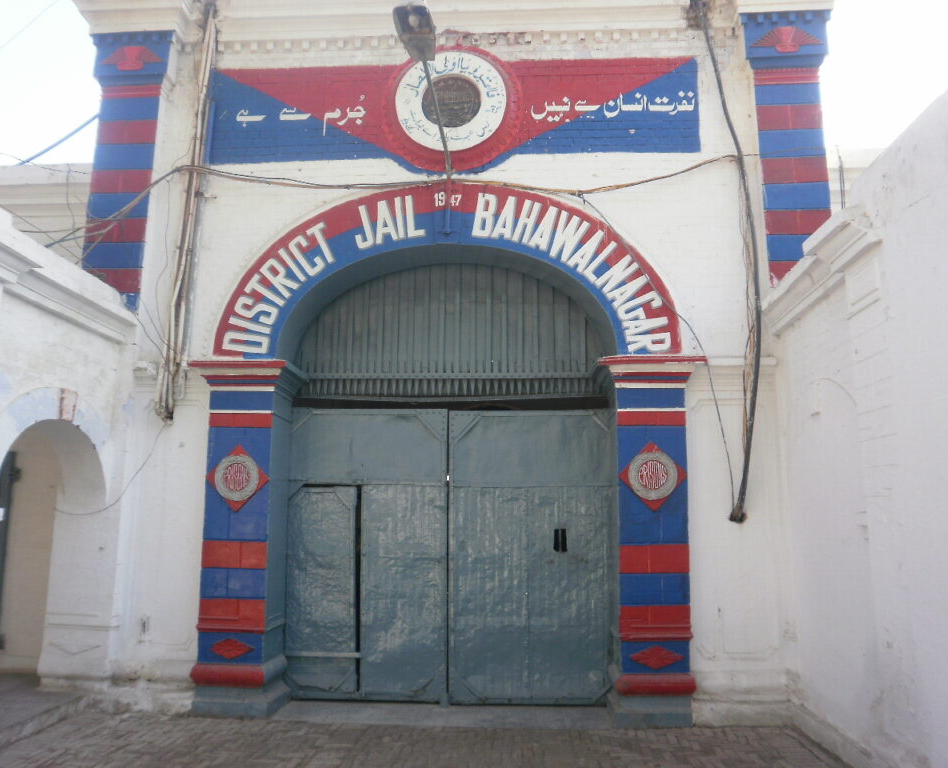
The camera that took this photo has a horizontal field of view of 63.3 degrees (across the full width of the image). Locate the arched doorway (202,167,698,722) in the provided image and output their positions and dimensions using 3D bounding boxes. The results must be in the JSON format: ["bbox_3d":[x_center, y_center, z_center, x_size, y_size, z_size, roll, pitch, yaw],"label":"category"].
[{"bbox_3d":[-0.261,0.475,6.771,4.440,4.630,0.650,0,-10,3],"label":"arched doorway"}]

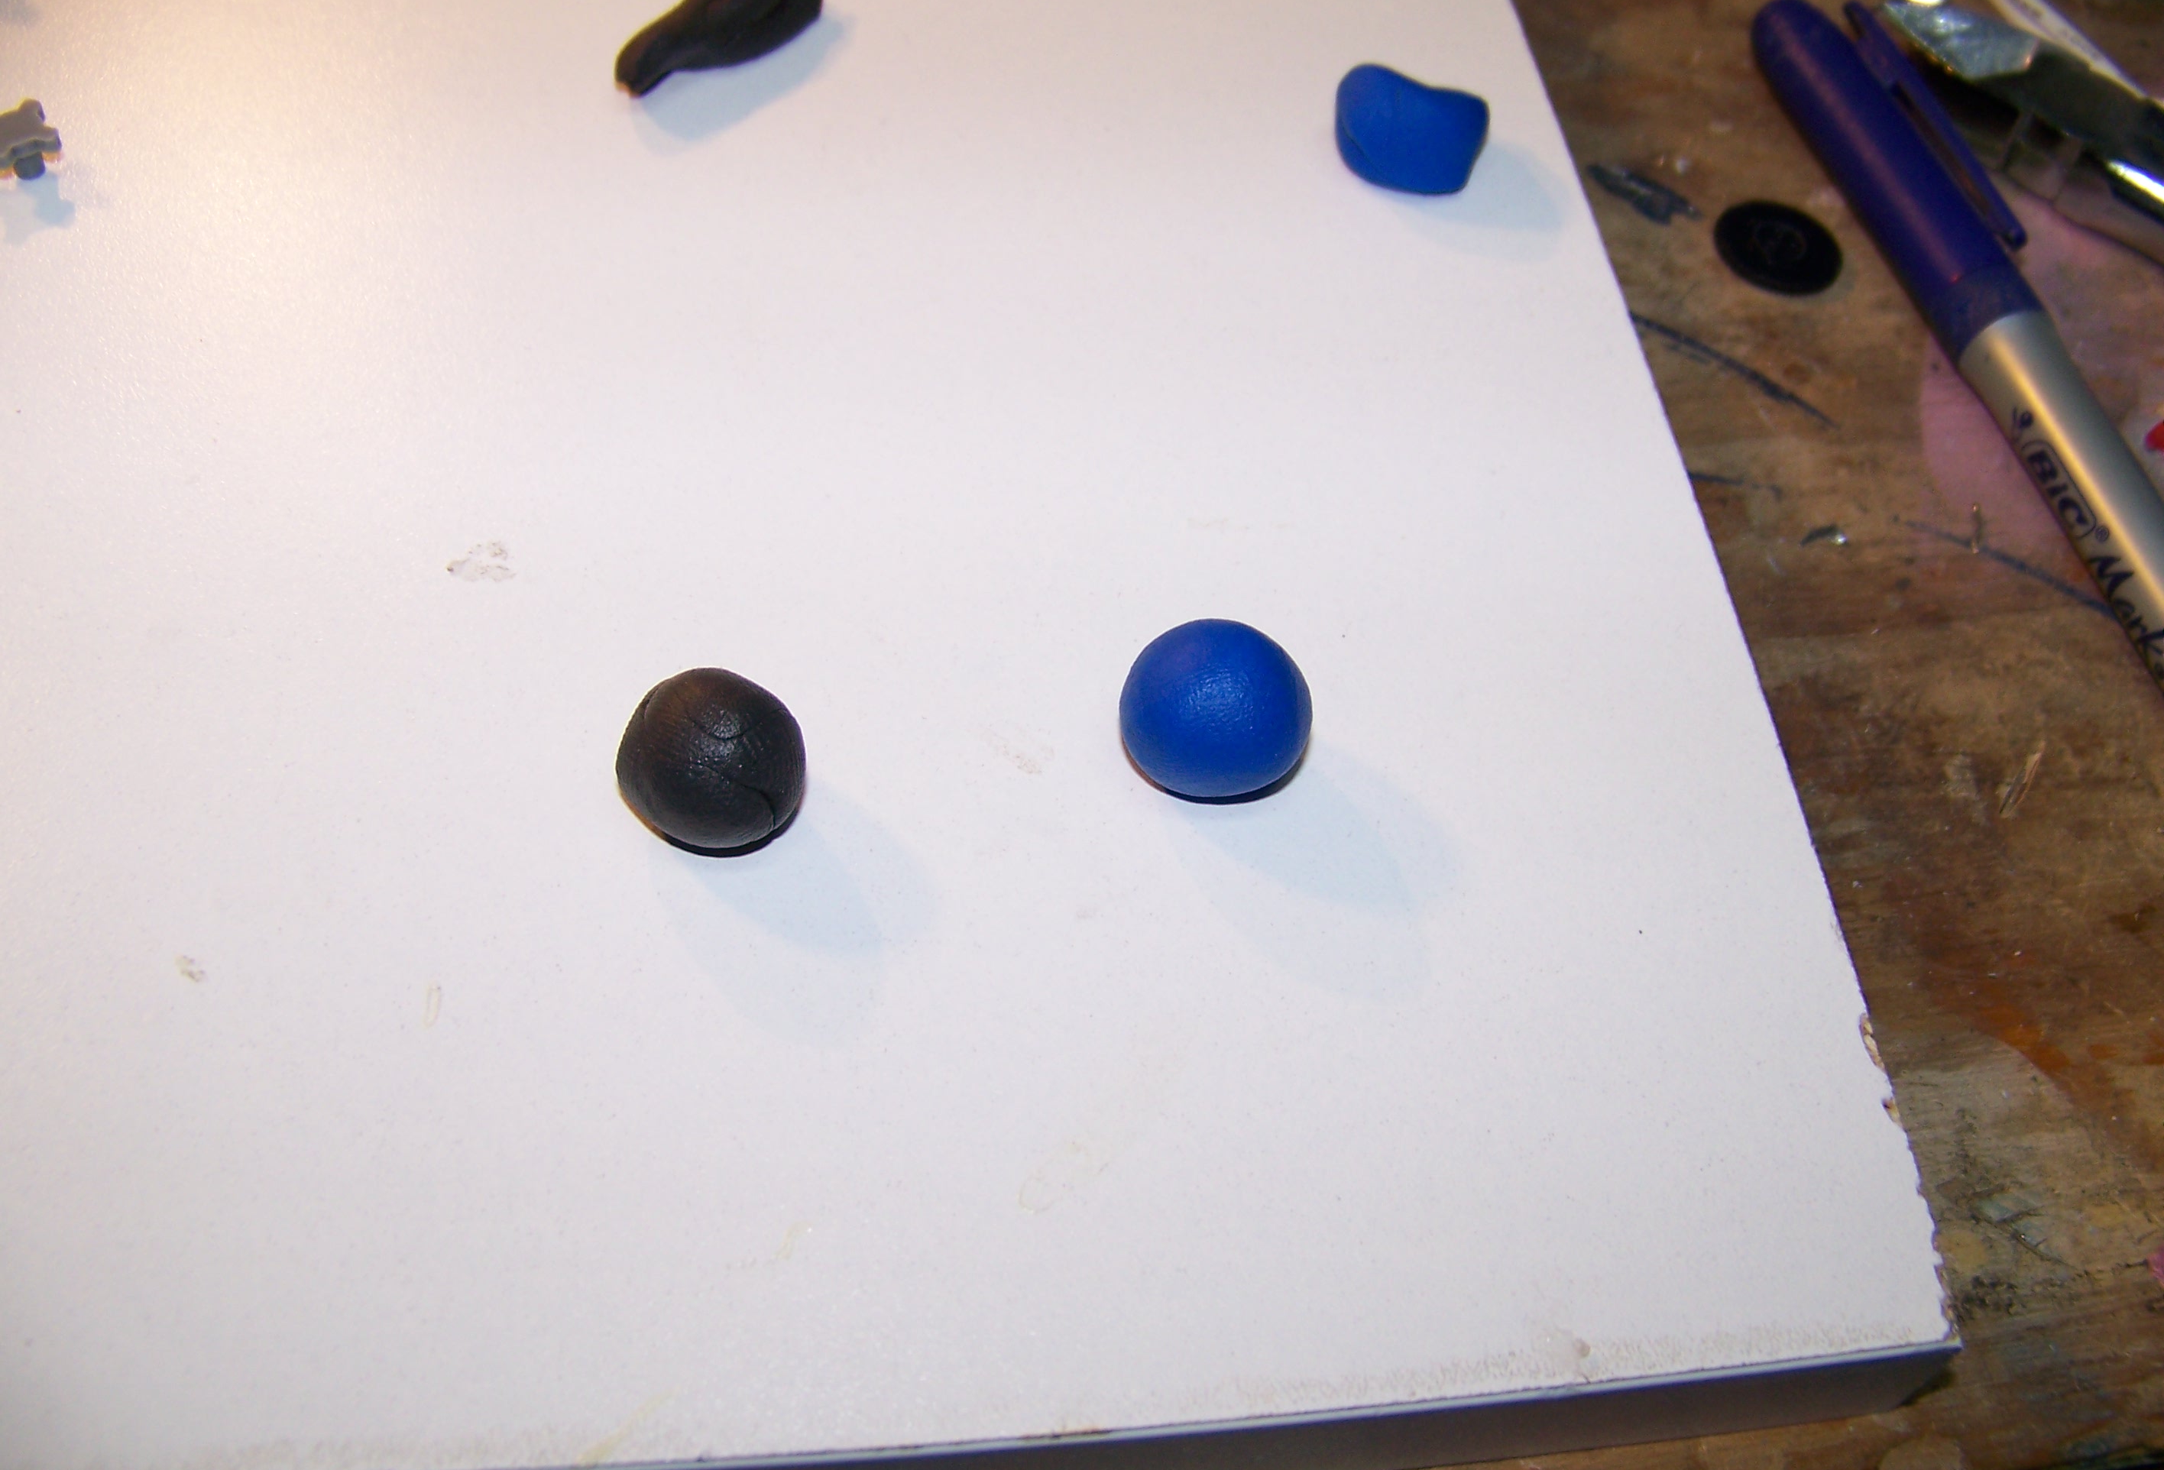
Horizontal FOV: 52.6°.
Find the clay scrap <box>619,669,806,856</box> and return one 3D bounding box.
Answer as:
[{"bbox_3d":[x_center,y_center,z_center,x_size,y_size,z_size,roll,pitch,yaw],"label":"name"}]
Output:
[{"bbox_3d":[-0.028,0.002,0.166,0.014,0.012,0.014,8,55,0],"label":"clay scrap"}]

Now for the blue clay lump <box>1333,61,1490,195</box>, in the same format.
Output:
[{"bbox_3d":[0.032,-0.061,0.217,0.015,0.011,0.011,8,55,0],"label":"blue clay lump"}]

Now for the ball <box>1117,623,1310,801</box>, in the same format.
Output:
[{"bbox_3d":[0.011,-0.002,0.172,0.015,0.013,0.015,3,55,-4],"label":"ball"}]

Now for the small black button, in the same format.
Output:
[{"bbox_3d":[0.078,-0.055,0.246,0.015,0.003,0.015,8,55,0],"label":"small black button"}]

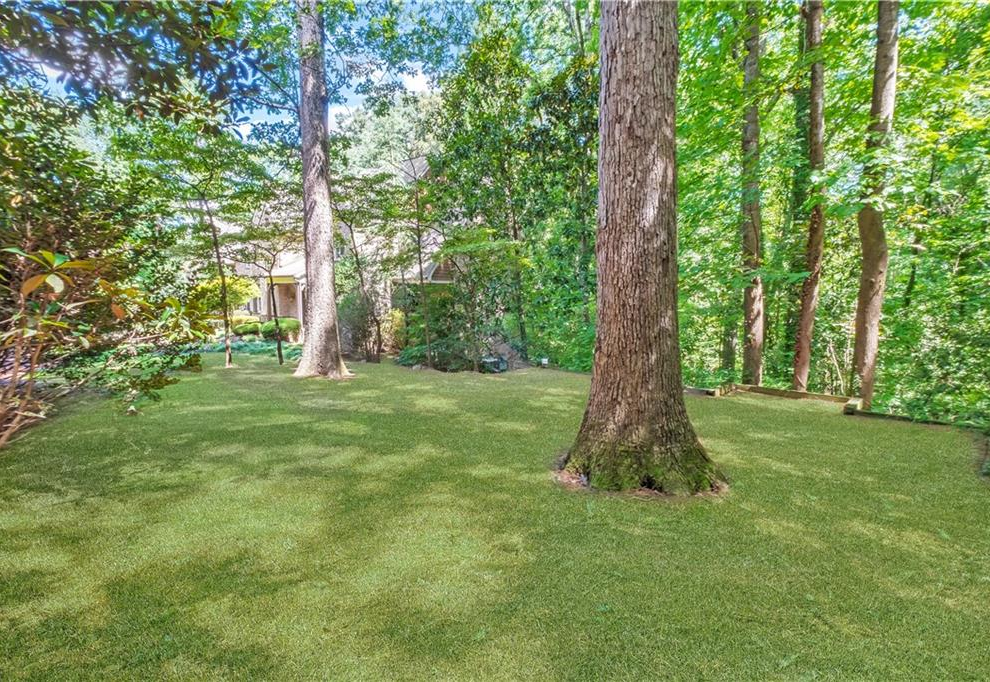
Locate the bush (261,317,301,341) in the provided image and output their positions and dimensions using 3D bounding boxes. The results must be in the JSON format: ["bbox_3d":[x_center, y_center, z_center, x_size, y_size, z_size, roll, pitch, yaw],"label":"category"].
[{"bbox_3d":[-8.300,-0.440,16.500,1.400,0.980,1.350,0,4,0],"label":"bush"}]

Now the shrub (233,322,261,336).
[{"bbox_3d":[-10.400,-0.480,17.900,1.150,0.640,1.100,0,4,0],"label":"shrub"}]

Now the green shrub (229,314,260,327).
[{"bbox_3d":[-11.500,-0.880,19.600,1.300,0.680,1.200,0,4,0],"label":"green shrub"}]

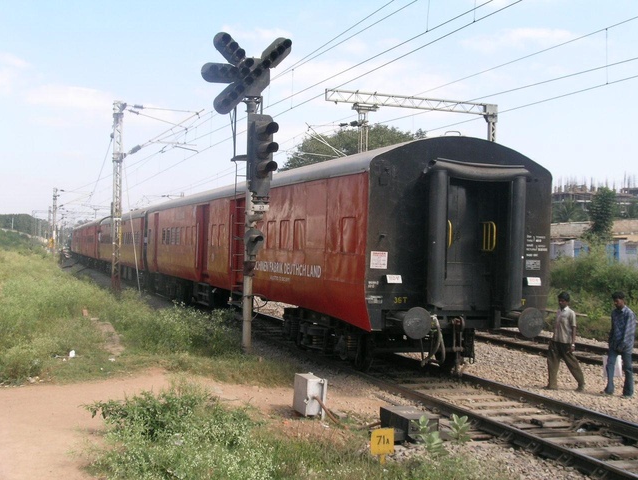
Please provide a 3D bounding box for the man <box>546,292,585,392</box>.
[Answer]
[{"bbox_3d":[4.266,1.760,14.750,0.600,1.710,0.470,1,0,-17],"label":"man"}]

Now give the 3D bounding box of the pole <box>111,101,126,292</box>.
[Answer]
[{"bbox_3d":[-8.579,-1.814,36.300,0.450,8.350,0.320,1,0,-19],"label":"pole"}]

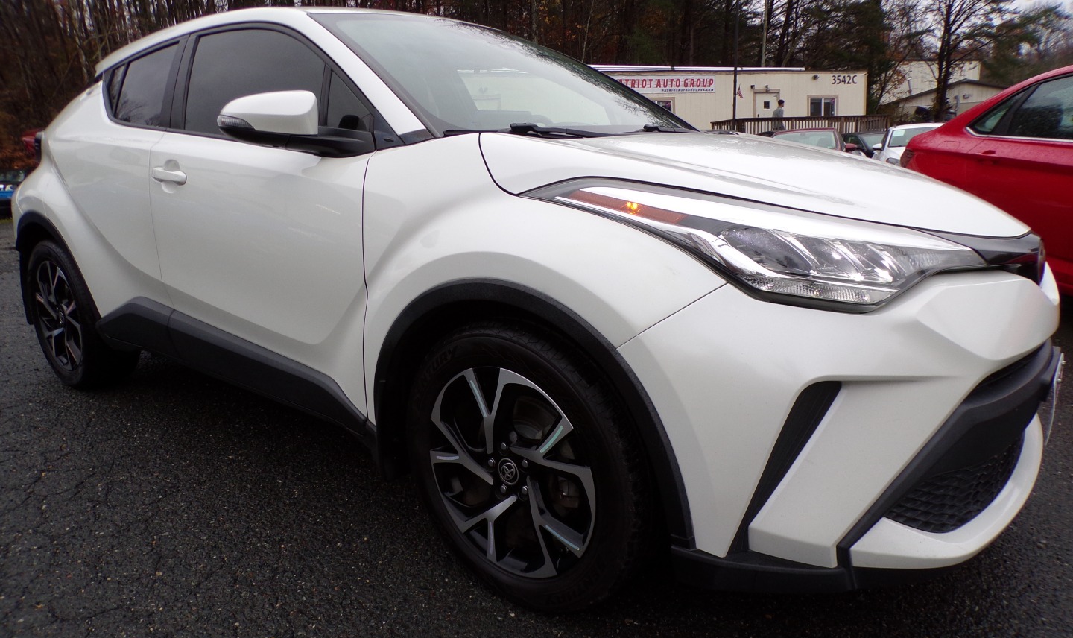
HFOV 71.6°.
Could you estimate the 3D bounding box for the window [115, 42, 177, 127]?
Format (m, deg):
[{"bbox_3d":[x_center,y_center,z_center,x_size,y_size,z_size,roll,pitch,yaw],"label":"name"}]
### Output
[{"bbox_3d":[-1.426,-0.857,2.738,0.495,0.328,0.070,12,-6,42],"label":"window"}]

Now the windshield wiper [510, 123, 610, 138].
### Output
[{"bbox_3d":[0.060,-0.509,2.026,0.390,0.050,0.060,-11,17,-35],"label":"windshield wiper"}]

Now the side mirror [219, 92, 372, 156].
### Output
[{"bbox_3d":[-0.591,-0.475,1.835,0.290,0.165,0.250,10,17,38],"label":"side mirror"}]

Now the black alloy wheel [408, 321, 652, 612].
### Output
[{"bbox_3d":[-0.012,0.330,1.742,0.668,0.668,0.230,10,17,37],"label":"black alloy wheel"}]

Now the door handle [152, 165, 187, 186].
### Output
[{"bbox_3d":[-1.202,-0.467,2.422,0.210,0.048,0.050,10,17,38],"label":"door handle"}]

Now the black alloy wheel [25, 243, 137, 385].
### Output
[{"bbox_3d":[-2.061,-0.029,3.368,0.668,0.668,0.230,10,17,38],"label":"black alloy wheel"}]

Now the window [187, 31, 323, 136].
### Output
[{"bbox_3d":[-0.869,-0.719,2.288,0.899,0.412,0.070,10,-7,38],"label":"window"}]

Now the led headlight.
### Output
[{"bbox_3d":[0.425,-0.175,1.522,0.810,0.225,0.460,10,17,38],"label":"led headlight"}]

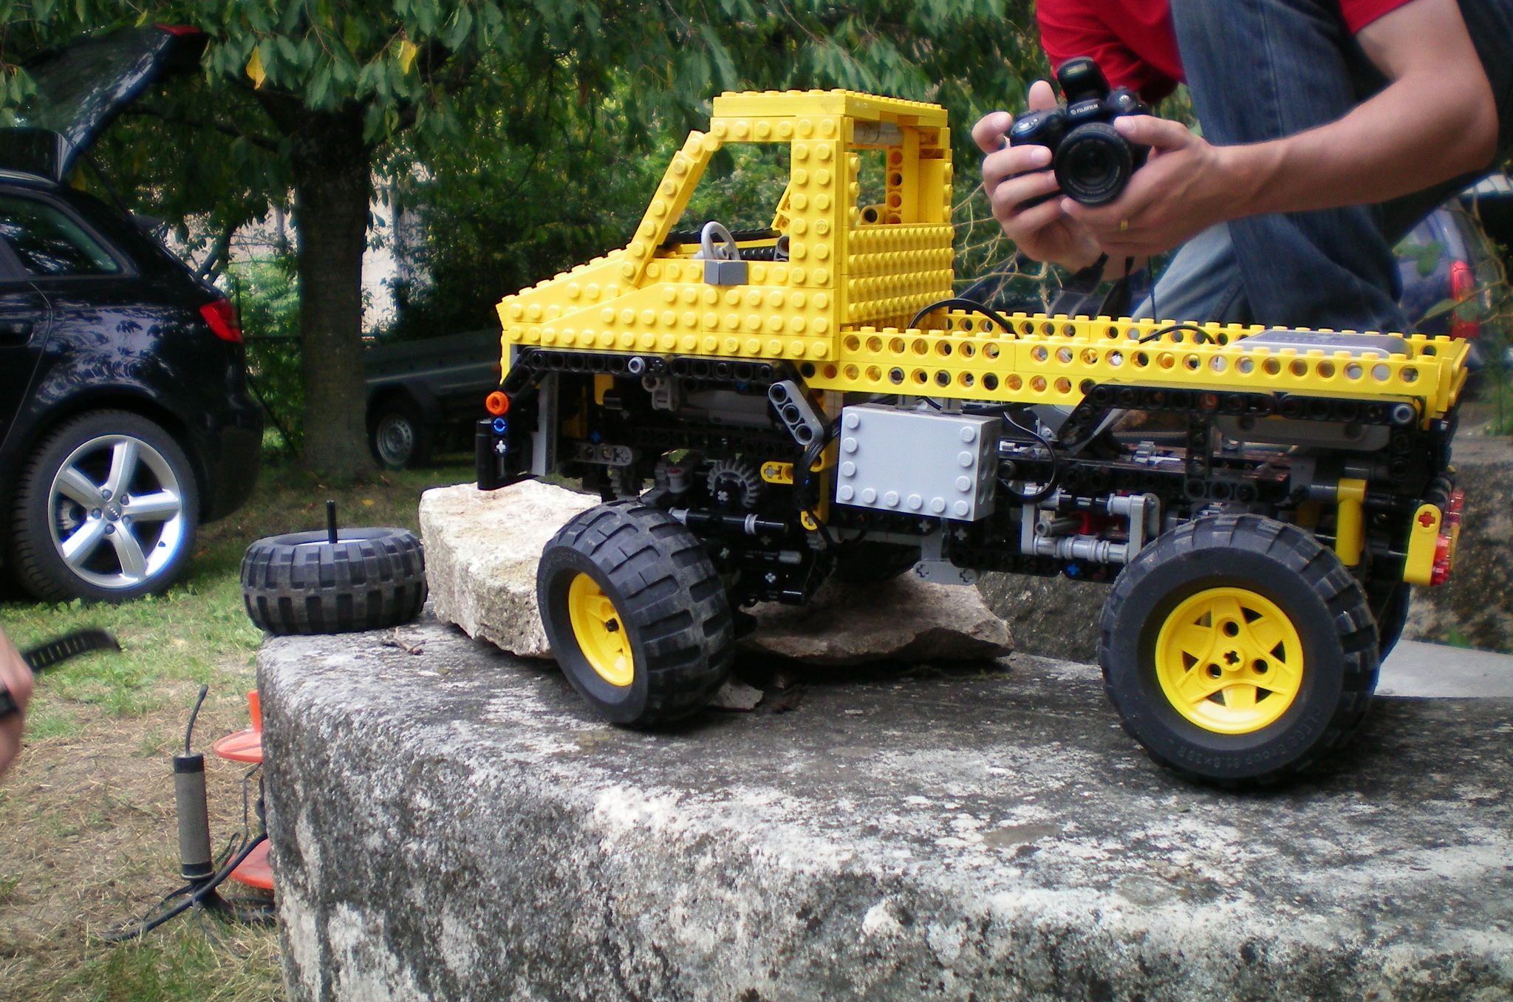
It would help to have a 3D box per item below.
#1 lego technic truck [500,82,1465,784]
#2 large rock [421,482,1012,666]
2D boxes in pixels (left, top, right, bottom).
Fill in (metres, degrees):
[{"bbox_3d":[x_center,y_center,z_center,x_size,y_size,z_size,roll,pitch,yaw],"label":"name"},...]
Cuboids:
[{"bbox_3d":[0.075,-0.033,0.587,0.342,0.216,0.166,6,12,25],"label":"lego technic truck"},{"bbox_3d":[-0.023,0.026,0.726,0.262,0.064,0.135,0,7,0],"label":"large rock"}]

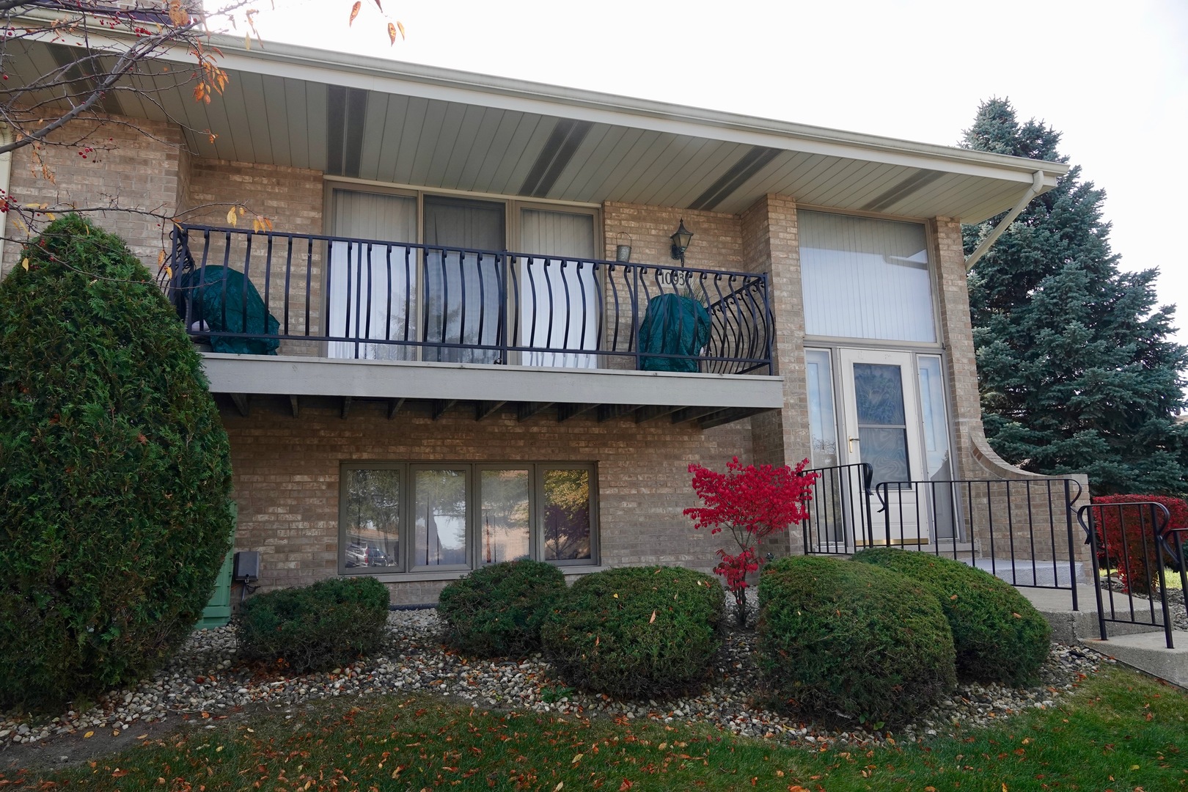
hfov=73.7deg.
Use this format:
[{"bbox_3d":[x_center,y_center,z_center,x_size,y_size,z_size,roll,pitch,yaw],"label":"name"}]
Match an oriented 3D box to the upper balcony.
[{"bbox_3d":[-0.915,-0.461,6.925,5.000,1.210,1.600,2,-10,-18],"label":"upper balcony"}]

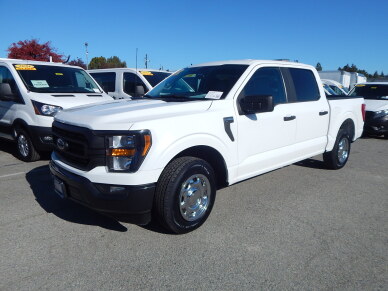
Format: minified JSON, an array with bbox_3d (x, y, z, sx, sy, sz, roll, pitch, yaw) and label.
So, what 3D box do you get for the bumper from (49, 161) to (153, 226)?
[{"bbox_3d":[-1.157,0.382,2.974,0.520,0.500,2.000,-10,14,-41],"label":"bumper"}]

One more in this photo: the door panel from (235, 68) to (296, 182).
[{"bbox_3d":[0.893,-0.330,3.465,1.270,1.320,0.240,-10,14,-41],"label":"door panel"}]

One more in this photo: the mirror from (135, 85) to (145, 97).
[{"bbox_3d":[-1.326,-1.328,6.947,0.200,0.360,0.260,9,13,37],"label":"mirror"}]

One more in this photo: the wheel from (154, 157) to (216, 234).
[{"bbox_3d":[-0.070,0.502,2.844,0.255,0.775,0.775,10,14,40],"label":"wheel"}]

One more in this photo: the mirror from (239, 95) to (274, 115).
[{"bbox_3d":[0.680,-0.437,3.013,0.240,0.220,0.290,-10,14,-41],"label":"mirror"}]

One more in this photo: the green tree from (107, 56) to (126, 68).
[{"bbox_3d":[-13.097,-11.024,47.035,4.200,7.400,4.200,-2,11,-15],"label":"green tree"}]

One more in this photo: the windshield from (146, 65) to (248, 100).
[{"bbox_3d":[0.006,-0.895,3.786,1.620,0.180,0.800,12,52,47],"label":"windshield"}]

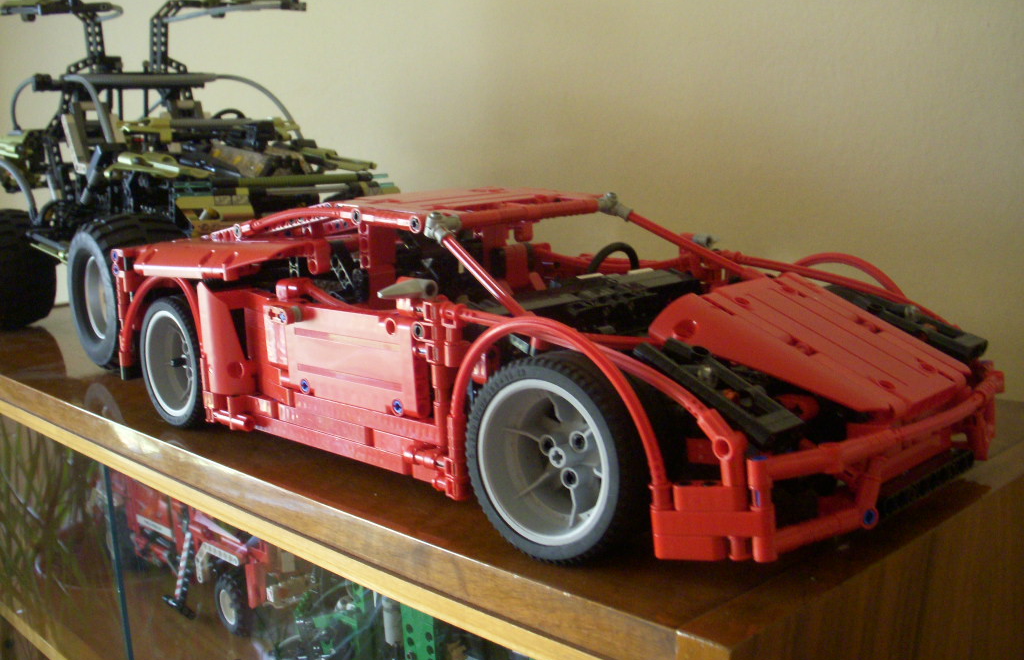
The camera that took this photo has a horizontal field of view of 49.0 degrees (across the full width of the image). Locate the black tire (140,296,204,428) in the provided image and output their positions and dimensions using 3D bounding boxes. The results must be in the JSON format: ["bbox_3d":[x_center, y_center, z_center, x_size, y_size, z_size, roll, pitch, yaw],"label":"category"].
[{"bbox_3d":[-0.167,0.015,0.606,0.037,0.069,0.069,-11,13,-41],"label":"black tire"}]

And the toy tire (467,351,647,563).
[{"bbox_3d":[0.022,0.042,0.390,0.069,0.069,0.037,6,13,40],"label":"toy tire"}]

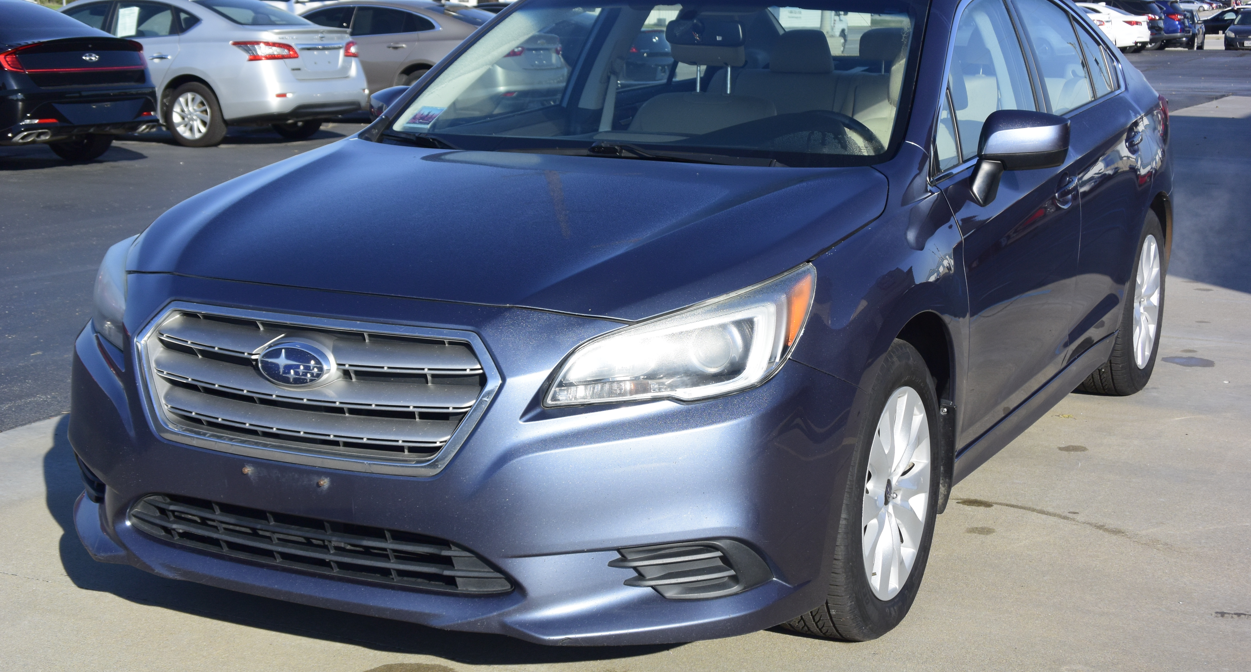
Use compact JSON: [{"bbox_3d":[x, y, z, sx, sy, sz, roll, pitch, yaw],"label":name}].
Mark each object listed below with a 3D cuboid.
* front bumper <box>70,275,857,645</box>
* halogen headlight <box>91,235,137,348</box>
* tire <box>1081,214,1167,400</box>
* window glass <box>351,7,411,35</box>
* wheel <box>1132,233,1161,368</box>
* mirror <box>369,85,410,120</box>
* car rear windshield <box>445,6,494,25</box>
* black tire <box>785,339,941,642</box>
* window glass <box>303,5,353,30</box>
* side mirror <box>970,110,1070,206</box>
[{"bbox_3d":[-0.486,0.178,3.578,1.820,0.605,0.680,6,12,26],"label":"front bumper"},{"bbox_3d":[-1.072,-0.120,3.926,0.360,0.230,0.460,9,14,37],"label":"halogen headlight"},{"bbox_3d":[1.756,-0.127,6.317,0.230,0.675,0.675,6,12,26],"label":"tire"},{"bbox_3d":[-2.804,-3.601,20.300,0.780,0.360,0.070,6,-10,27],"label":"window glass"},{"bbox_3d":[1.761,-0.127,6.315,0.190,0.470,0.470,6,12,26],"label":"wheel"},{"bbox_3d":[-0.698,-0.609,5.164,0.240,0.210,0.190,6,12,26],"label":"mirror"},{"bbox_3d":[-1.739,-3.818,21.160,0.880,0.140,1.250,29,22,21],"label":"car rear windshield"},{"bbox_3d":[0.491,0.317,3.805,0.230,0.680,0.680,6,12,26],"label":"black tire"},{"bbox_3d":[-3.742,-3.920,22.064,1.000,0.420,0.070,7,-10,33],"label":"window glass"},{"bbox_3d":[0.931,-0.412,4.189,0.230,0.230,0.180,6,12,26],"label":"side mirror"}]

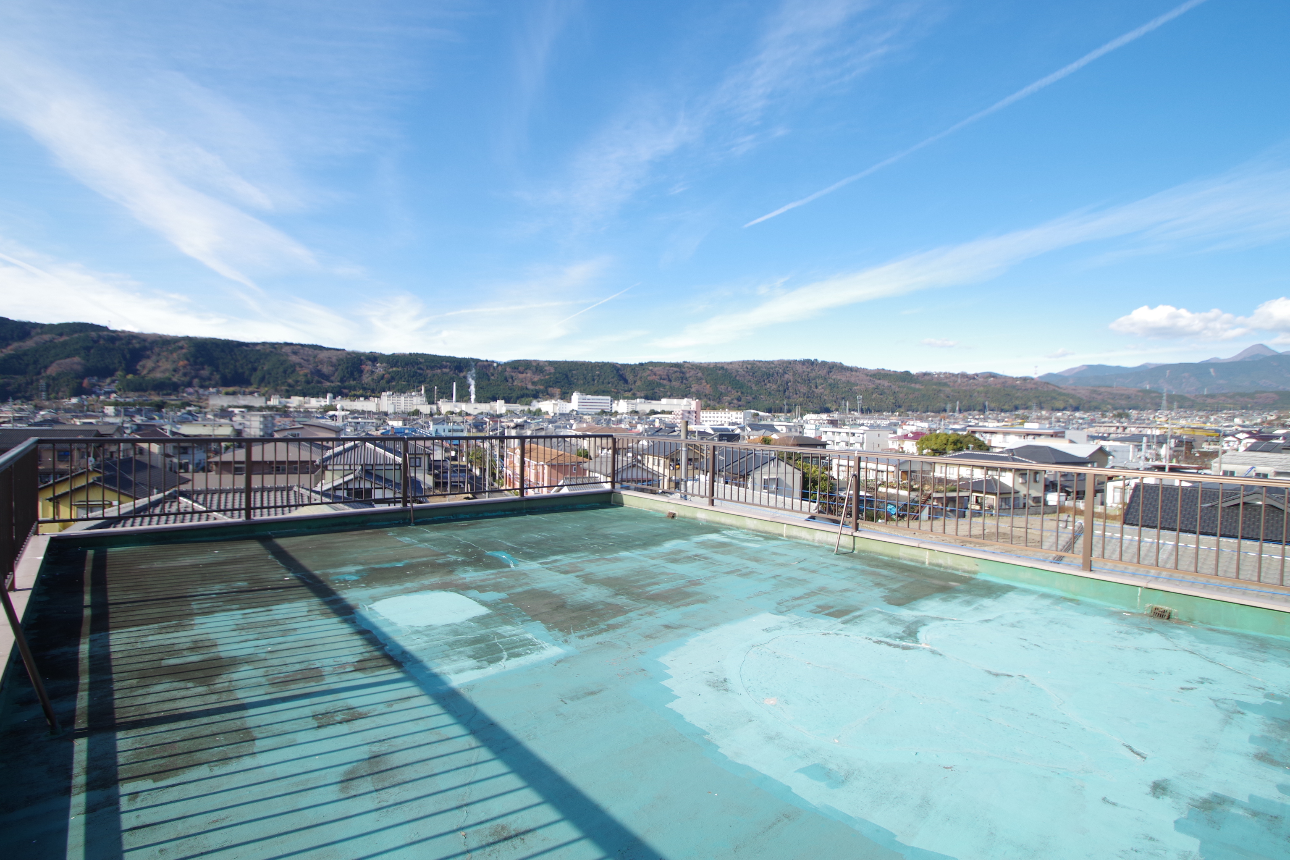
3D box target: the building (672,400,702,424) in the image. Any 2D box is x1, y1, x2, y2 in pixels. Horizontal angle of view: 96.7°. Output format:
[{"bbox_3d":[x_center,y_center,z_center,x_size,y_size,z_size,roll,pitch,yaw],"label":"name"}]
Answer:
[{"bbox_3d":[28.540,-10.970,392.000,9.300,18.100,20.480,3,2,42],"label":"building"}]

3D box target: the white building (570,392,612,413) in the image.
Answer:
[{"bbox_3d":[-65.460,-33.670,715.000,46.870,26.150,22.000,0,2,-20],"label":"white building"}]

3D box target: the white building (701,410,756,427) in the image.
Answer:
[{"bbox_3d":[59.850,-8.820,420.000,37.090,11.330,13.260,2,2,40],"label":"white building"}]

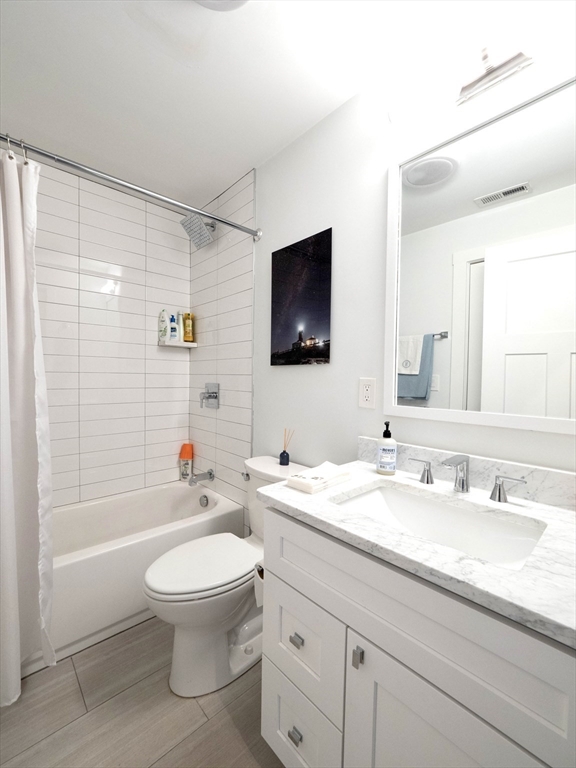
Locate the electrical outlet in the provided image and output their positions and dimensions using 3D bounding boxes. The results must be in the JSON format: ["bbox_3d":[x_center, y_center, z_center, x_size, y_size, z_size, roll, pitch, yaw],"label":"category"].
[{"bbox_3d":[0.327,0.039,1.279,0.008,0.120,0.074,-1,2,-43],"label":"electrical outlet"}]

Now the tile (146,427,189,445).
[{"bbox_3d":[-0.909,0.392,2.372,0.332,0.101,0.010,-1,2,-43],"label":"tile"}]

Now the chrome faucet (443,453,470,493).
[{"bbox_3d":[0.497,0.276,0.921,0.124,0.101,0.042,-1,2,-43],"label":"chrome faucet"}]

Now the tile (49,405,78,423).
[{"bbox_3d":[-1.470,0.187,1.827,0.405,0.102,0.010,-1,2,-43],"label":"tile"}]

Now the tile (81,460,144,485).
[{"bbox_3d":[-1.170,0.598,2.103,0.397,0.101,0.010,-1,2,-43],"label":"tile"}]

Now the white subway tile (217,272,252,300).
[{"bbox_3d":[-0.338,-0.623,1.990,0.012,0.101,0.399,-1,2,-43],"label":"white subway tile"}]

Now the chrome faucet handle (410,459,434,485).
[{"bbox_3d":[0.448,0.293,1.039,0.050,0.066,0.088,-1,2,-43],"label":"chrome faucet handle"}]

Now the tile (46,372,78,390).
[{"bbox_3d":[-1.450,-0.018,1.811,0.396,0.101,0.012,-1,2,-43],"label":"tile"}]

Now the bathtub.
[{"bbox_3d":[-1.085,0.963,1.705,1.520,0.408,0.760,-1,2,-43],"label":"bathtub"}]

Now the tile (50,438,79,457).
[{"bbox_3d":[-1.460,0.394,1.822,0.400,0.100,0.010,-1,2,-43],"label":"tile"}]

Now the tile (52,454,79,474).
[{"bbox_3d":[-1.462,0.497,1.825,0.400,0.100,0.010,-1,2,-43],"label":"tile"}]

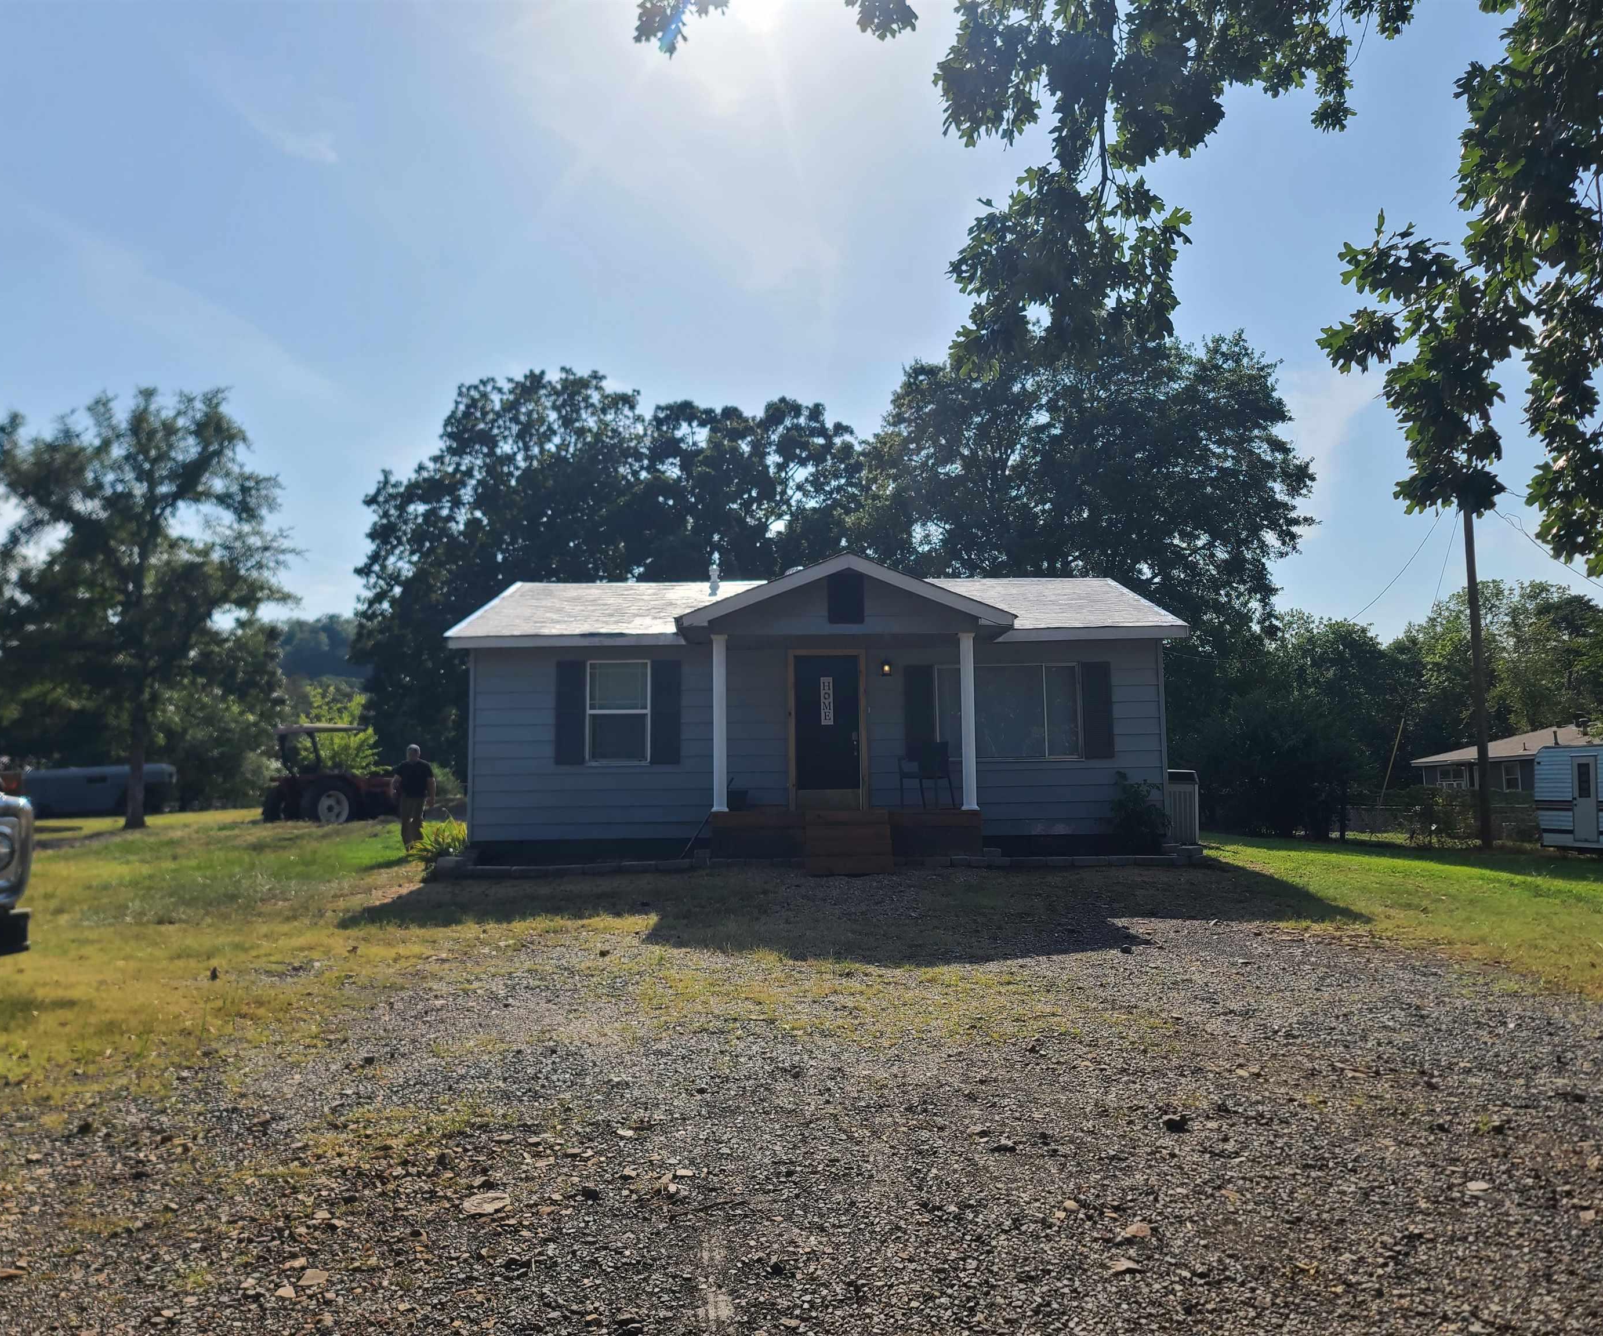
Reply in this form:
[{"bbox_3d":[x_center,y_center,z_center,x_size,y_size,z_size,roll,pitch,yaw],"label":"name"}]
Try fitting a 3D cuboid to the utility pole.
[{"bbox_3d":[16.303,-0.142,31.061,0.300,8.927,0.300,-1,-4,0],"label":"utility pole"}]

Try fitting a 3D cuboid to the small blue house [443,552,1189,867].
[{"bbox_3d":[0.238,0.613,20.151,9.700,4.250,10.100,-1,-4,1],"label":"small blue house"}]

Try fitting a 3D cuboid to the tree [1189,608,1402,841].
[{"bbox_3d":[13.023,1.442,33.968,5.783,5.888,5.783,-1,-4,0],"label":"tree"}]

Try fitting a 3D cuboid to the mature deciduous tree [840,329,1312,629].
[{"bbox_3d":[8.372,-2.767,38.250,13.766,14.642,13.078,-1,-4,0],"label":"mature deciduous tree"}]

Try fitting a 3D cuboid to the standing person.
[{"bbox_3d":[-6.337,2.125,21.012,0.680,1.770,0.450,0,-4,-11],"label":"standing person"}]

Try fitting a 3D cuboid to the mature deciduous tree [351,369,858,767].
[{"bbox_3d":[-5.696,-2.149,37.219,14.691,13.199,12.487,-1,-4,0],"label":"mature deciduous tree"}]

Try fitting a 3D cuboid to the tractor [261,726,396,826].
[{"bbox_3d":[-10.227,2.534,29.305,1.800,2.500,3.500,-4,-5,41],"label":"tractor"}]

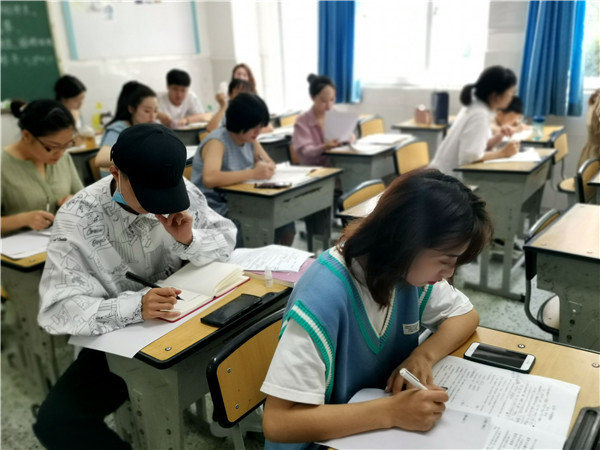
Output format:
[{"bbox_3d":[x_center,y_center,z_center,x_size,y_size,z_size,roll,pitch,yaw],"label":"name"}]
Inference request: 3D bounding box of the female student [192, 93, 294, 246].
[{"bbox_3d":[-0.316,-0.126,2.745,0.740,1.180,0.540,16,27,40],"label":"female student"}]

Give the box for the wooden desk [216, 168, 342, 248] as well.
[{"bbox_3d":[-0.081,0.110,2.719,0.405,0.760,0.610,12,24,36],"label":"wooden desk"}]

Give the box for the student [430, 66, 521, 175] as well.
[{"bbox_3d":[1.066,-0.287,2.944,0.620,1.240,0.460,12,24,36],"label":"student"}]

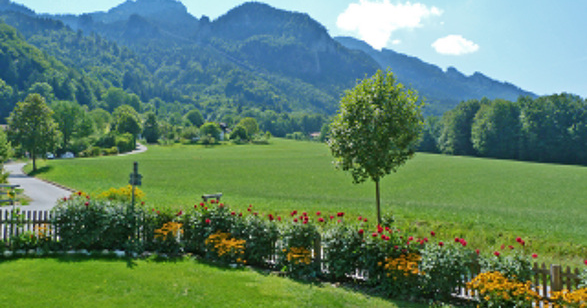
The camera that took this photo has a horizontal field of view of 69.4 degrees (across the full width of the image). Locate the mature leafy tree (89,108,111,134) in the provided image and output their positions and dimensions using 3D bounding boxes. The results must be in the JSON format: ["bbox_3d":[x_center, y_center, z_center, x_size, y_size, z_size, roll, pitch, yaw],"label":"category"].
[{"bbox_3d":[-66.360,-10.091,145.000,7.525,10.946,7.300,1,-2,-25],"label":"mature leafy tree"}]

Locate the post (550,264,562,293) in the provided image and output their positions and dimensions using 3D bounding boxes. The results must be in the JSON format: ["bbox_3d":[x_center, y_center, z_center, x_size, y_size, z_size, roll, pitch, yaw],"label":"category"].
[{"bbox_3d":[4.839,2.502,7.800,0.140,0.920,0.140,-1,-2,38],"label":"post"}]

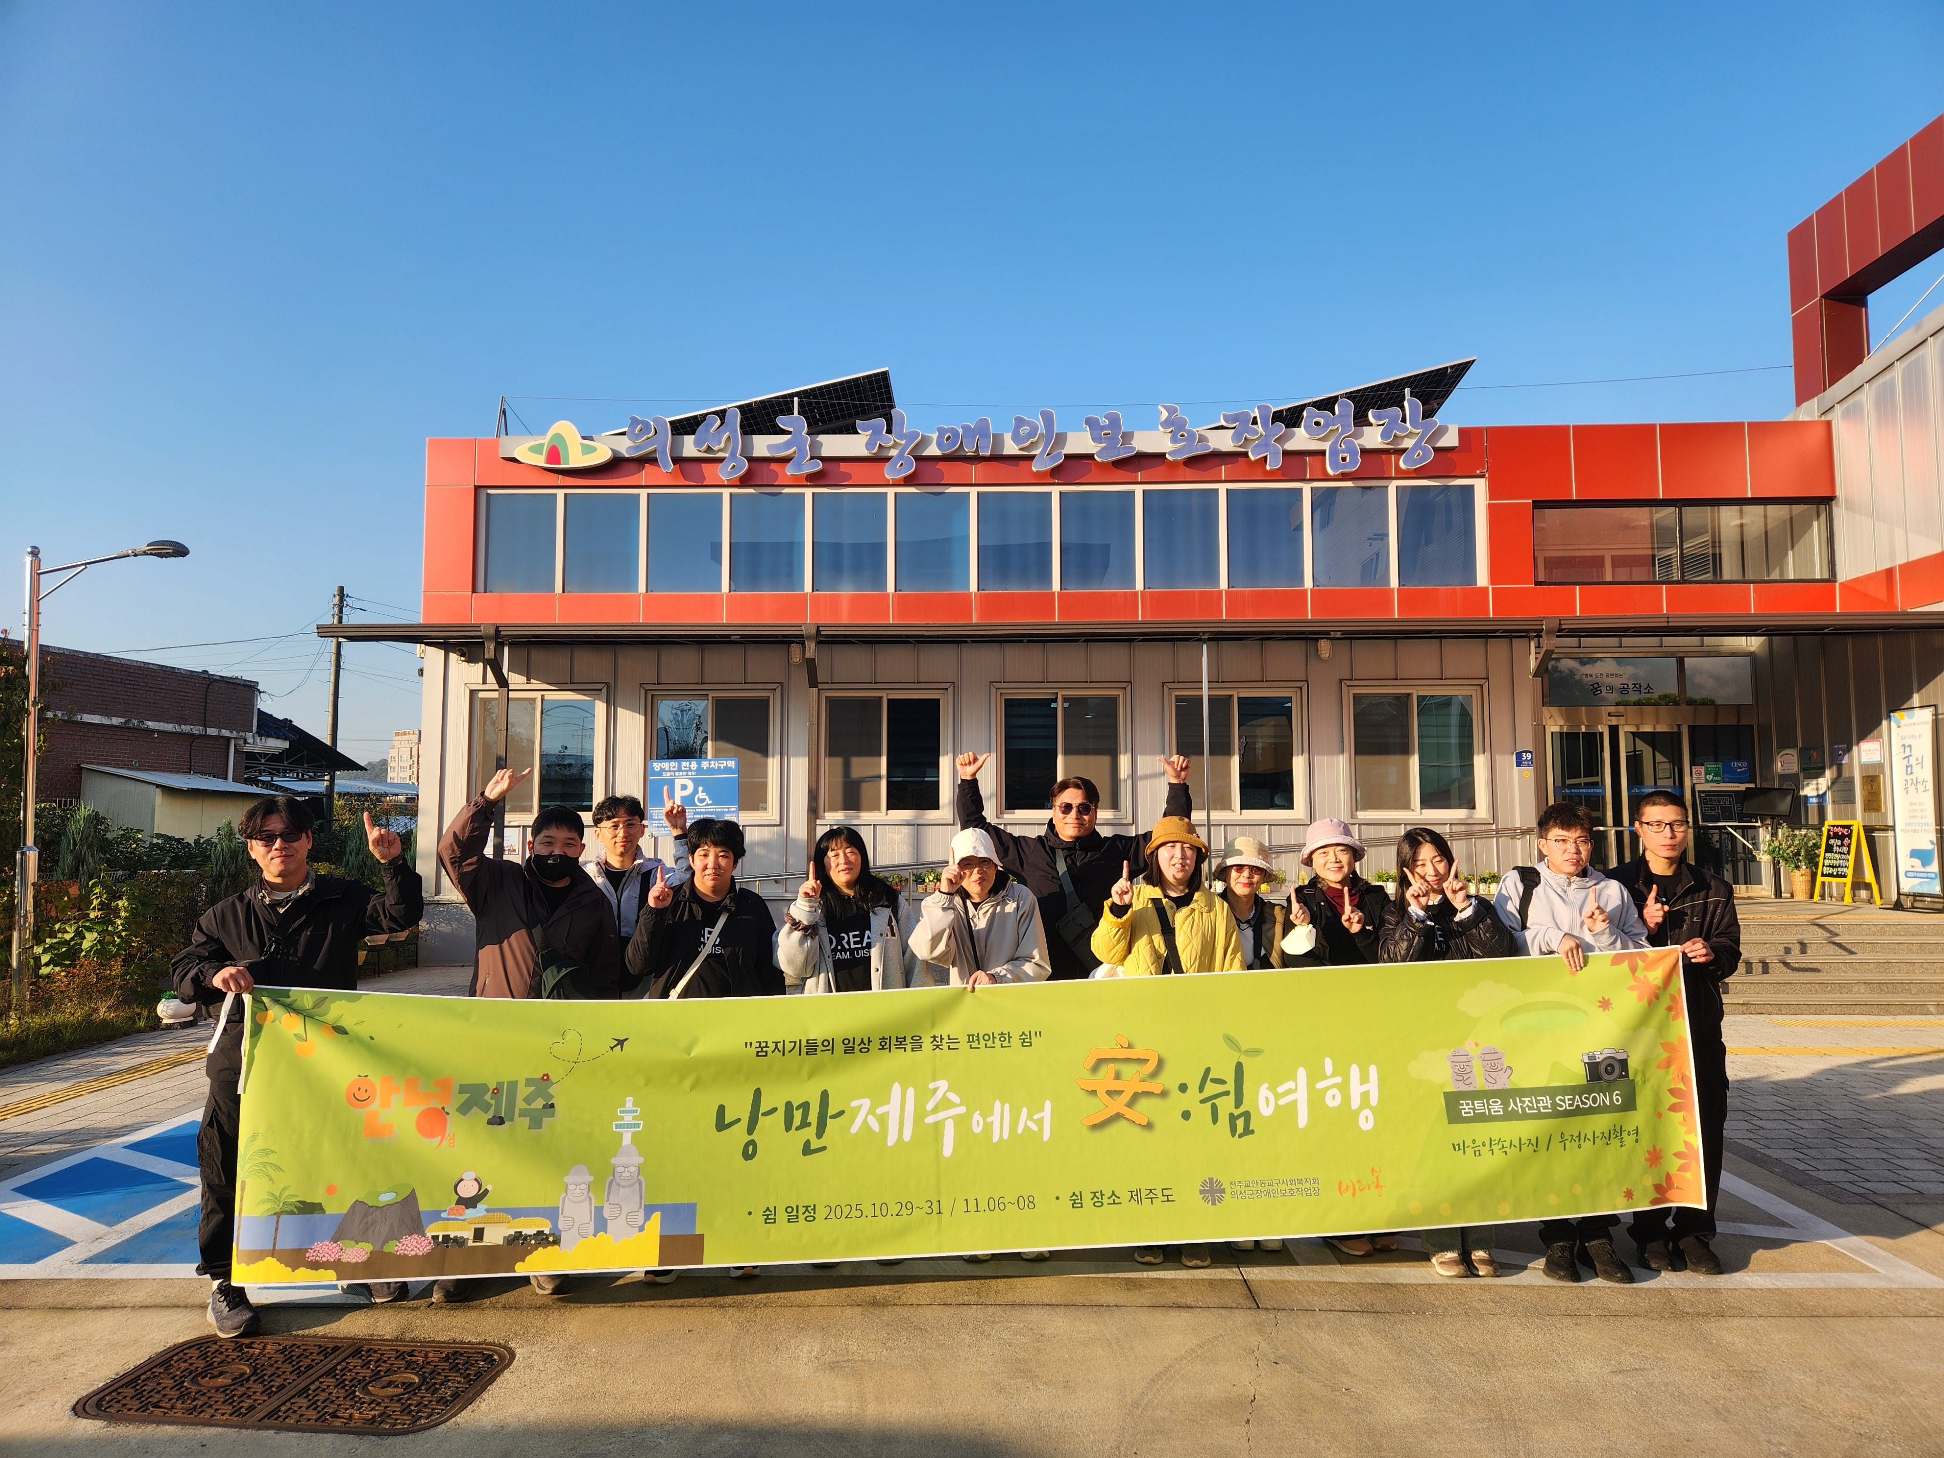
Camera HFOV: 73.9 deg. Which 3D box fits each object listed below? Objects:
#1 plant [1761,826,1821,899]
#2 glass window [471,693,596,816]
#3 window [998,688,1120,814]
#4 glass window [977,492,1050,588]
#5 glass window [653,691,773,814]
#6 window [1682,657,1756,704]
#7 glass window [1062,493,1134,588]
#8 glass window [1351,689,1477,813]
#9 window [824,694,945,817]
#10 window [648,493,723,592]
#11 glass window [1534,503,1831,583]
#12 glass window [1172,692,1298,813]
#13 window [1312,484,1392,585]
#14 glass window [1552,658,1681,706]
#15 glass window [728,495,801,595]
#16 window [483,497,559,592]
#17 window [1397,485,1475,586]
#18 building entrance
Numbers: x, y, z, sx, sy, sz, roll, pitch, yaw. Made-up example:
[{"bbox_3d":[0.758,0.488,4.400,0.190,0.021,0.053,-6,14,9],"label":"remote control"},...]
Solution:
[{"bbox_3d":[9.781,1.602,15.391,0.660,0.869,0.620,0,-4,2],"label":"plant"},{"bbox_3d":[-5.091,0.309,15.070,1.488,1.452,0.120,0,-4,2],"label":"glass window"},{"bbox_3d":[1.045,0.278,15.335,1.422,1.445,0.130,0,-4,2],"label":"window"},{"bbox_3d":[0.493,-2.180,14.986,0.861,1.160,0.100,0,-4,2],"label":"glass window"},{"bbox_3d":[-3.091,0.309,15.507,1.435,1.479,0.130,0,-4,2],"label":"glass window"},{"bbox_3d":[9.214,-0.584,15.973,0.844,0.594,0.100,0,-4,2],"label":"window"},{"bbox_3d":[1.457,-2.183,14.948,0.857,1.174,0.100,0,-4,2],"label":"glass window"},{"bbox_3d":[5.187,0.257,15.162,1.460,1.464,0.130,0,-4,2],"label":"glass window"},{"bbox_3d":[-1.062,0.298,15.422,1.456,1.416,0.130,0,-4,2],"label":"window"},{"bbox_3d":[-3.357,-2.184,15.139,0.879,1.172,0.100,0,-4,2],"label":"window"},{"bbox_3d":[7.981,-2.089,14.504,3.242,0.882,0.100,0,-4,2],"label":"glass window"},{"bbox_3d":[3.101,0.277,15.248,1.477,1.436,0.130,0,-4,2],"label":"glass window"},{"bbox_3d":[4.301,-2.185,14.631,0.842,1.152,0.100,0,-4,2],"label":"window"},{"bbox_3d":[7.931,-0.586,16.024,1.596,0.596,0.100,0,-4,2],"label":"glass window"},{"bbox_3d":[-2.365,-2.138,14.842,0.814,1.151,0.100,0,-4,2],"label":"glass window"},{"bbox_3d":[-5.224,-2.142,14.935,0.825,1.140,0.100,0,-4,2],"label":"window"},{"bbox_3d":[5.253,-2.189,14.600,0.839,1.132,0.100,0,-4,2],"label":"window"},{"bbox_3d":[8.349,1.001,15.914,2.577,2.112,0.200,0,-4,2],"label":"building entrance"}]

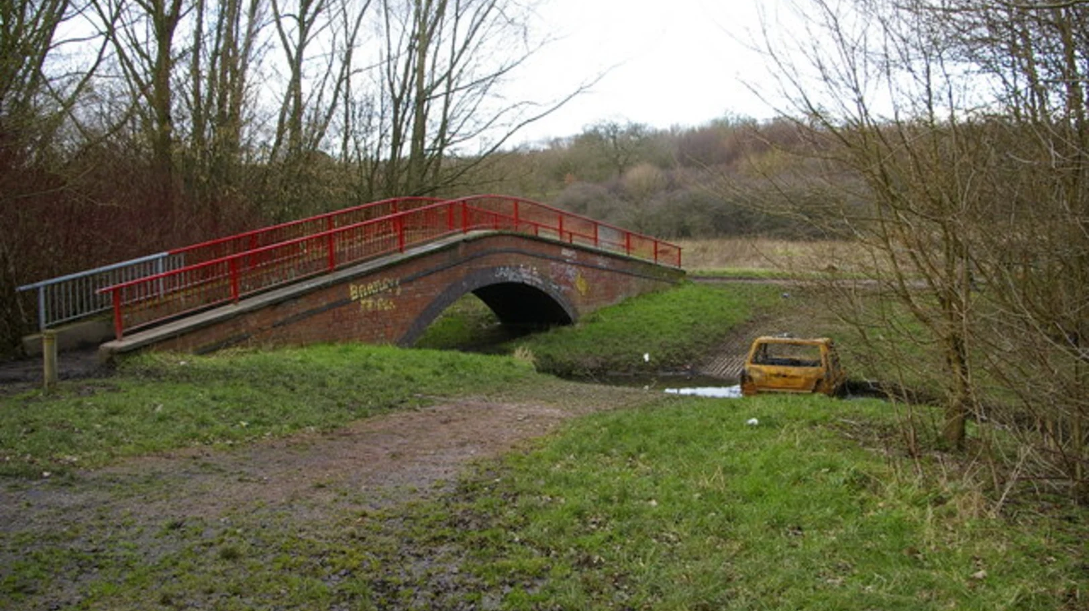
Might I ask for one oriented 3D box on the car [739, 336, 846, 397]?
[{"bbox_3d":[5.071,1.240,18.722,1.600,1.330,3.650,1,1,21],"label":"car"}]

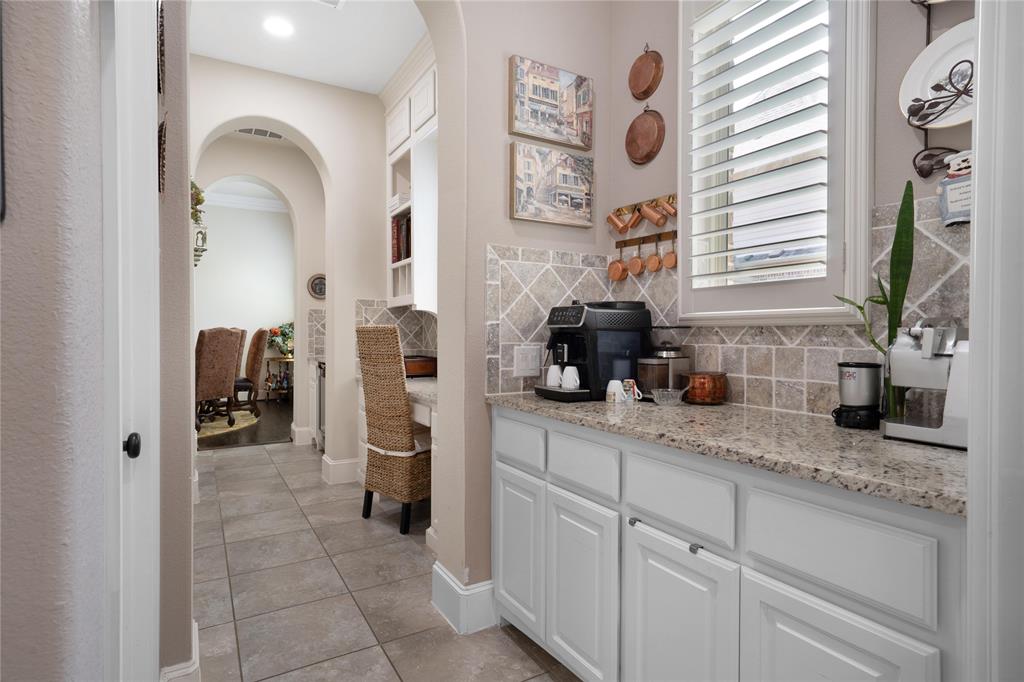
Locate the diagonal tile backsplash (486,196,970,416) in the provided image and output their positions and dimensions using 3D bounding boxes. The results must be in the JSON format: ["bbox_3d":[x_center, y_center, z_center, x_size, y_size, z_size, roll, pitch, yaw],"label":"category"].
[{"bbox_3d":[0.540,-0.079,1.650,0.625,0.597,1.475,0,1,-30],"label":"diagonal tile backsplash"}]

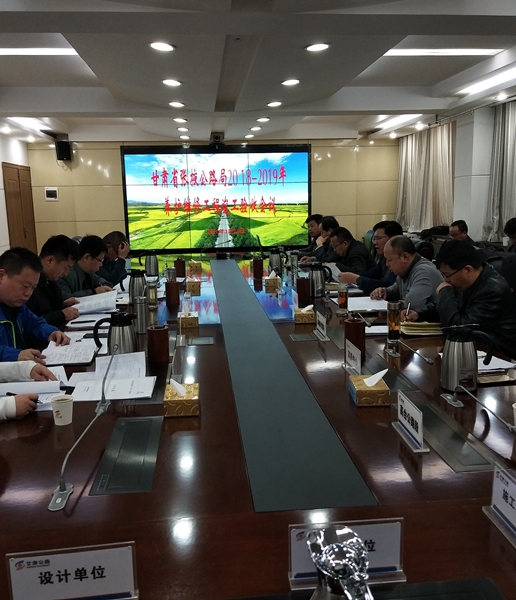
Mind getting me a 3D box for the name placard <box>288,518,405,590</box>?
[{"bbox_3d":[0.160,0.451,1.086,0.213,0.112,0.047,-2,9,-5],"label":"name placard"}]

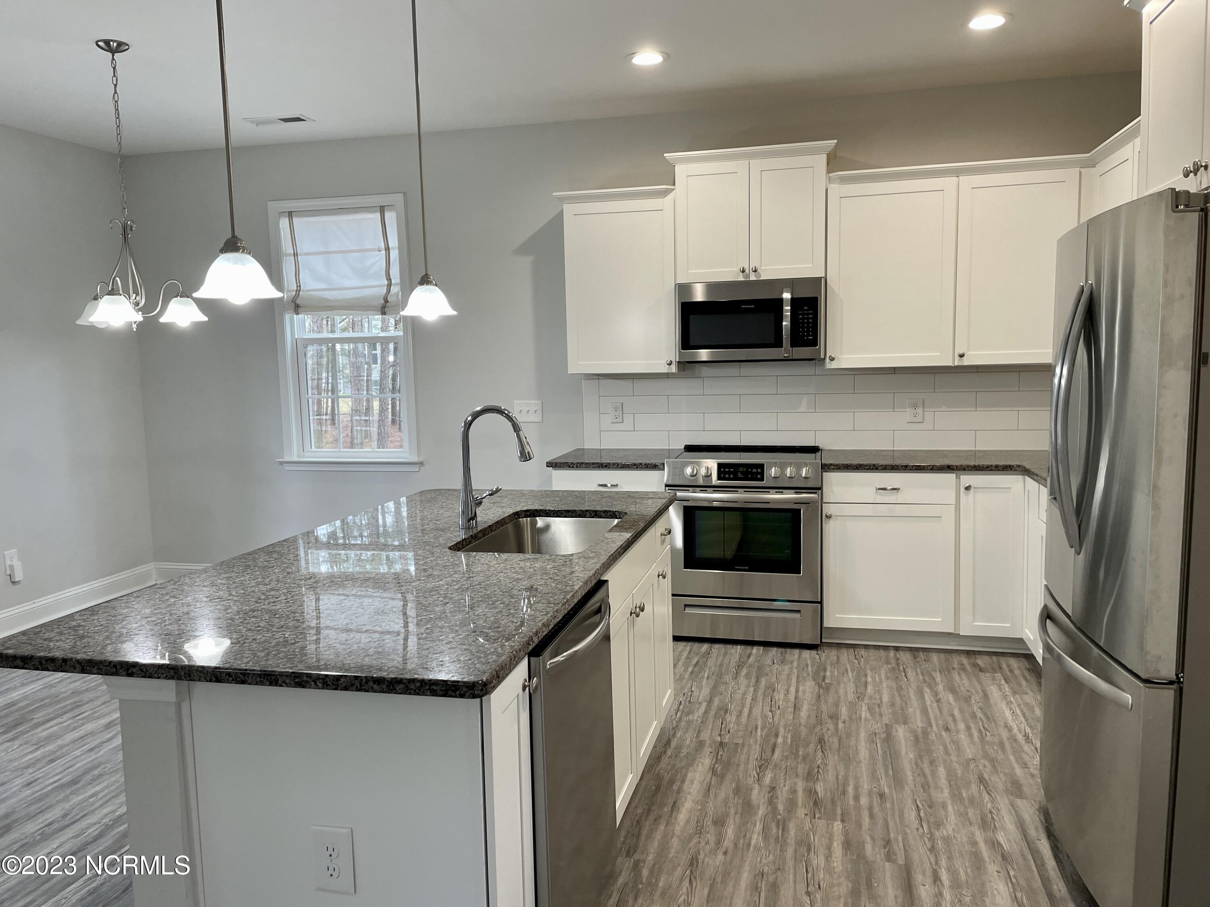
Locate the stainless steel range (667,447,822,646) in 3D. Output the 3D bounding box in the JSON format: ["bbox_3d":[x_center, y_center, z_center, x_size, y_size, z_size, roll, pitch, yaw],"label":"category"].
[{"bbox_3d":[0.753,0.463,4.779,0.759,0.942,0.690,0,7,14],"label":"stainless steel range"}]

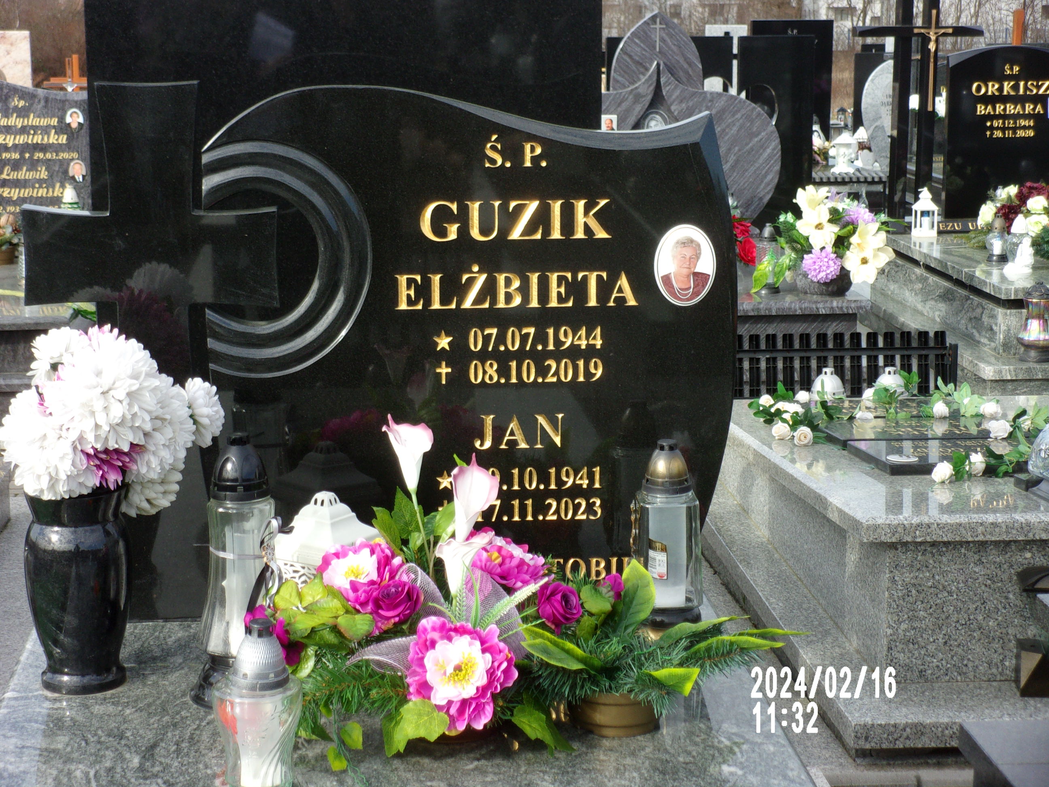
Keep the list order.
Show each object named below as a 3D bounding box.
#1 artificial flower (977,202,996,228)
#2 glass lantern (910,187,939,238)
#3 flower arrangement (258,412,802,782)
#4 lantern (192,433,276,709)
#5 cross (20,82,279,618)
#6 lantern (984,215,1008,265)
[{"bbox_3d":[1.851,-0.714,9.463,0.075,0.105,0.075,2,10,10],"label":"artificial flower"},{"bbox_3d":[1.692,-0.768,9.983,0.088,0.204,0.088,-1,10,-4],"label":"glass lantern"},{"bbox_3d":[-0.005,0.228,2.967,0.650,0.391,0.360,-1,10,-4],"label":"flower arrangement"},{"bbox_3d":[-0.378,0.224,3.057,0.100,0.349,0.100,-1,10,-4],"label":"lantern"},{"bbox_3d":[-0.521,-0.057,3.333,0.353,0.758,0.080,-1,10,-5],"label":"cross"},{"bbox_3d":[1.818,-0.597,9.088,0.087,0.177,0.087,-1,10,-4],"label":"lantern"}]

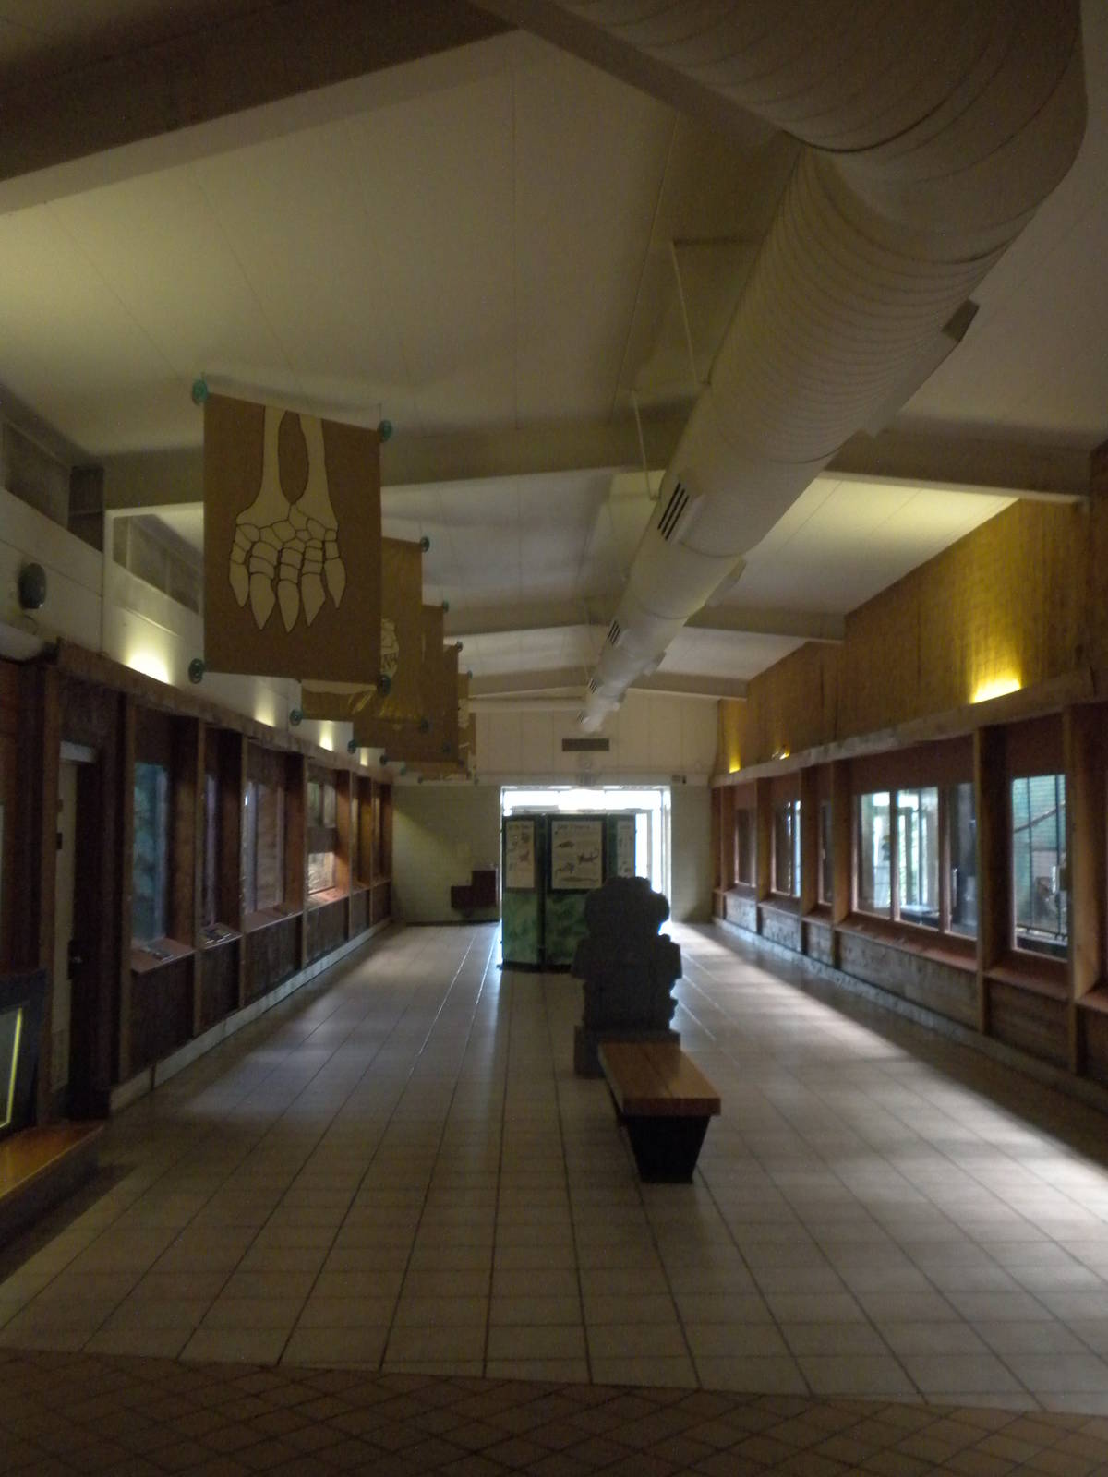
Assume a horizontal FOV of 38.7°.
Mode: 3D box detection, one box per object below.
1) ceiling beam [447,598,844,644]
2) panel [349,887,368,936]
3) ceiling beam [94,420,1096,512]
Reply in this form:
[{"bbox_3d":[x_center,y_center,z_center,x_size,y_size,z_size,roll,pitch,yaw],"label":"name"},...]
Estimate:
[{"bbox_3d":[0.142,-1.207,16.512,5.730,0.540,0.190,0,-3,-1],"label":"ceiling beam"},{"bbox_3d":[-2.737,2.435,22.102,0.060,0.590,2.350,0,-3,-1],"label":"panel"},{"bbox_3d":[0.265,-1.631,9.275,5.730,0.540,0.190,0,-3,-1],"label":"ceiling beam"}]

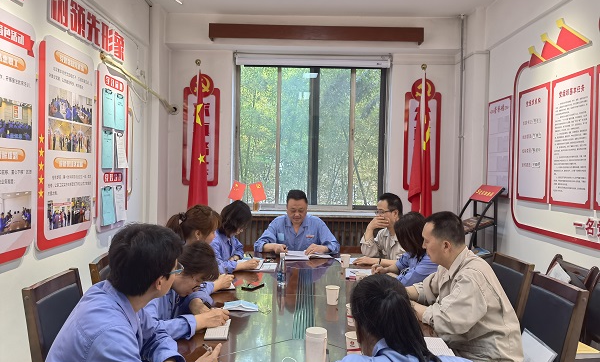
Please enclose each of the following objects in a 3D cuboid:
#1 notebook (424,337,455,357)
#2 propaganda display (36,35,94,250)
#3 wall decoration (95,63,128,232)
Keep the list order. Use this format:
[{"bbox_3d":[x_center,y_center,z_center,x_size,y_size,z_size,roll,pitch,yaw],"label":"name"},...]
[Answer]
[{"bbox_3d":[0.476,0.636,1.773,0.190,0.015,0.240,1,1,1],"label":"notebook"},{"bbox_3d":[-1.547,-0.246,3.127,0.040,1.312,0.713,1,1,1],"label":"propaganda display"},{"bbox_3d":[-1.534,-0.259,3.849,0.040,1.283,0.613,1,1,1],"label":"wall decoration"}]

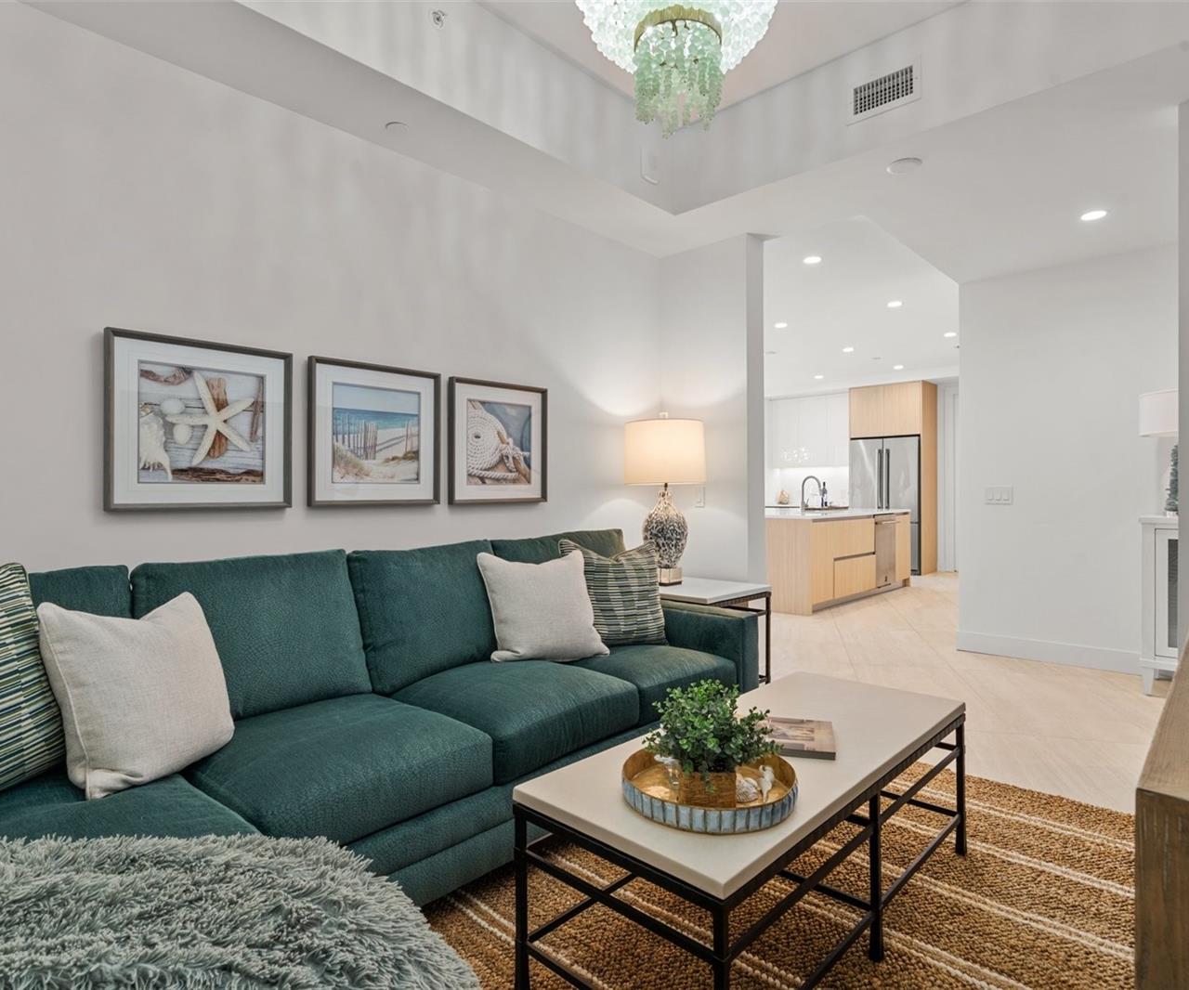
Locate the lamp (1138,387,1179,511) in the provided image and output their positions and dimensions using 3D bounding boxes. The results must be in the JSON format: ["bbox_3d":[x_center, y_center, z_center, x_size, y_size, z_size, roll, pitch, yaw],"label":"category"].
[{"bbox_3d":[3.247,-0.232,3.640,0.380,0.710,0.380,0,0,44],"label":"lamp"}]

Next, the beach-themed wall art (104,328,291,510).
[{"bbox_3d":[-1.344,-0.238,2.287,0.034,0.579,0.563,0,0,44],"label":"beach-themed wall art"}]

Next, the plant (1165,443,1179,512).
[{"bbox_3d":[3.181,-0.094,3.566,0.148,0.429,0.148,0,0,44],"label":"plant"}]

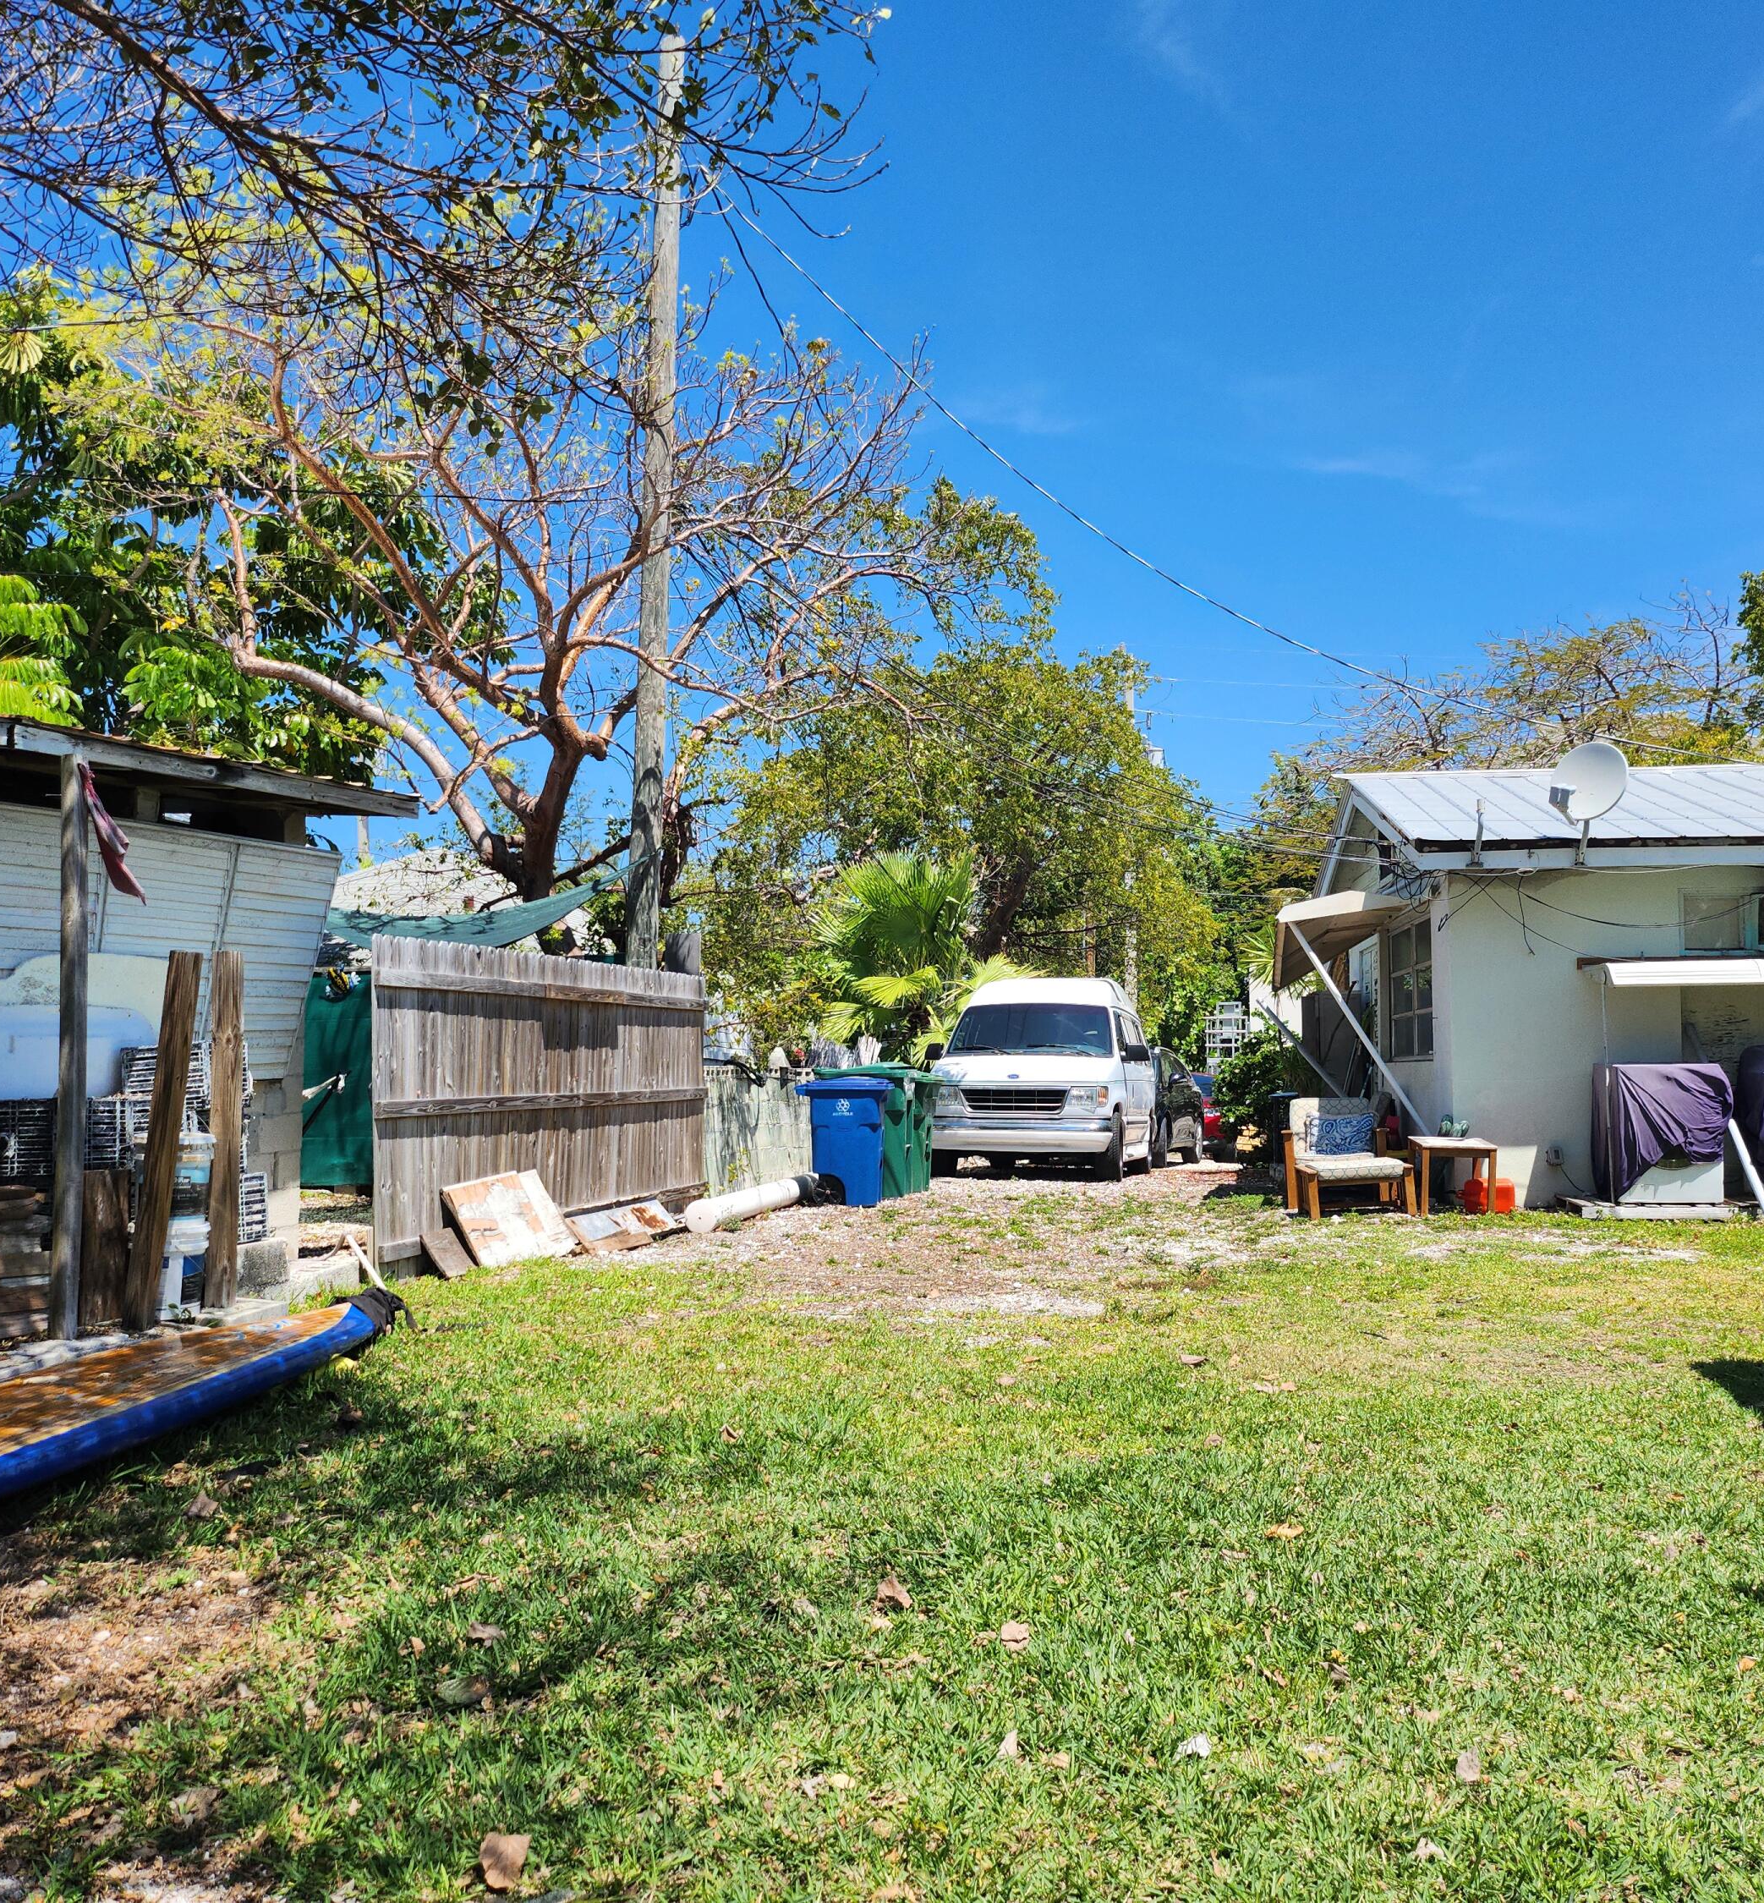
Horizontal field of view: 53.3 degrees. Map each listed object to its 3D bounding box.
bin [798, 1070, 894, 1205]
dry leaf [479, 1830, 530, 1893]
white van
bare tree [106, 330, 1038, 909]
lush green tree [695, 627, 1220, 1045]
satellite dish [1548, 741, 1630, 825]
[{"bbox_3d":[-0.274,1.462,13.783,0.760,1.050,0.630,-1,-4,12],"label":"bin"},{"bbox_3d":[-0.579,1.387,2.672,0.085,0.055,0.090,0,-4,0],"label":"dry leaf"},{"bbox_3d":[2.006,1.443,20.699,2.070,2.300,5.450,-1,-4,13],"label":"white van"},{"bbox_3d":[-2.958,-1.938,16.972,8.600,8.300,7.800,0,-4,0],"label":"bare tree"},{"bbox_3d":[1.077,-0.699,25.105,7.400,7.400,7.000,0,-4,0],"label":"lush green tree"},{"bbox_3d":[4.955,-1.160,12.386,0.540,0.560,0.450,-4,-13,42],"label":"satellite dish"}]

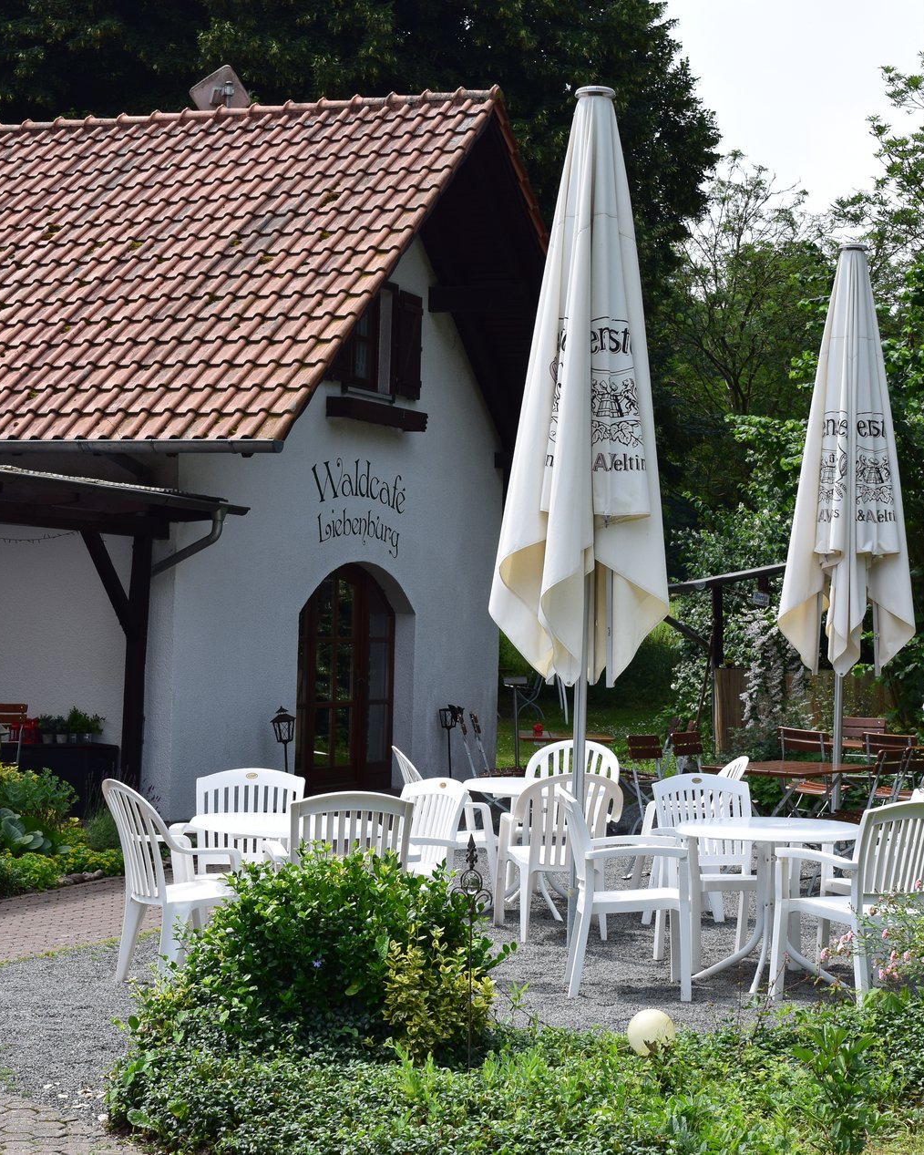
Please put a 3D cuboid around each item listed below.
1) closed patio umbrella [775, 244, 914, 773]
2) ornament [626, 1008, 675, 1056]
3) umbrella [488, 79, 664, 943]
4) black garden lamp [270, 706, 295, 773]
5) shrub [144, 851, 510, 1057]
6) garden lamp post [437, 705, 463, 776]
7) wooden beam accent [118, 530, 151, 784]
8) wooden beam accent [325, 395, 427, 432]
[{"bbox_3d":[2.649,-0.148,16.000,0.950,4.304,0.950,2,-1,0],"label":"closed patio umbrella"},{"bbox_3d":[0.745,1.794,9.100,0.189,0.189,0.189,2,0,0],"label":"ornament"},{"bbox_3d":[0.603,-0.314,11.844,0.900,4.408,0.880,2,0,0],"label":"umbrella"},{"bbox_3d":[-1.537,1.559,20.095,0.218,0.869,0.218,2,-1,24],"label":"black garden lamp"},{"bbox_3d":[-0.514,1.418,8.650,1.330,0.797,1.100,2,-1,0],"label":"shrub"},{"bbox_3d":[-0.124,1.623,22.430,0.200,0.751,0.220,2,0,26],"label":"garden lamp post"},{"bbox_3d":[-2.525,0.780,17.983,0.120,2.224,0.120,2,0,26],"label":"wooden beam accent"},{"bbox_3d":[-0.777,-1.510,21.486,0.190,0.190,1.682,2,-1,24],"label":"wooden beam accent"}]

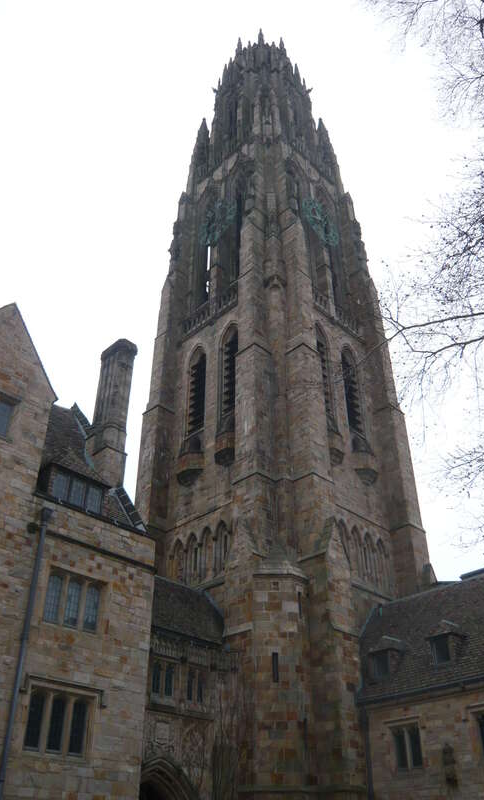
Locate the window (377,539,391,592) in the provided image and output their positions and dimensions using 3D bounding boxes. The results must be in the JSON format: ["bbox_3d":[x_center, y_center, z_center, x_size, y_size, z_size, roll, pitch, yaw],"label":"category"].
[{"bbox_3d":[6.328,7.546,29.410,0.867,2.569,0.400,30,-46,-35],"label":"window"}]

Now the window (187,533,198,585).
[{"bbox_3d":[-2.095,7.121,28.700,0.400,2.569,0.867,30,-46,-35],"label":"window"}]

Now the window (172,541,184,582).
[{"bbox_3d":[-2.804,7.540,29.291,0.400,2.569,0.867,30,-46,-35],"label":"window"}]

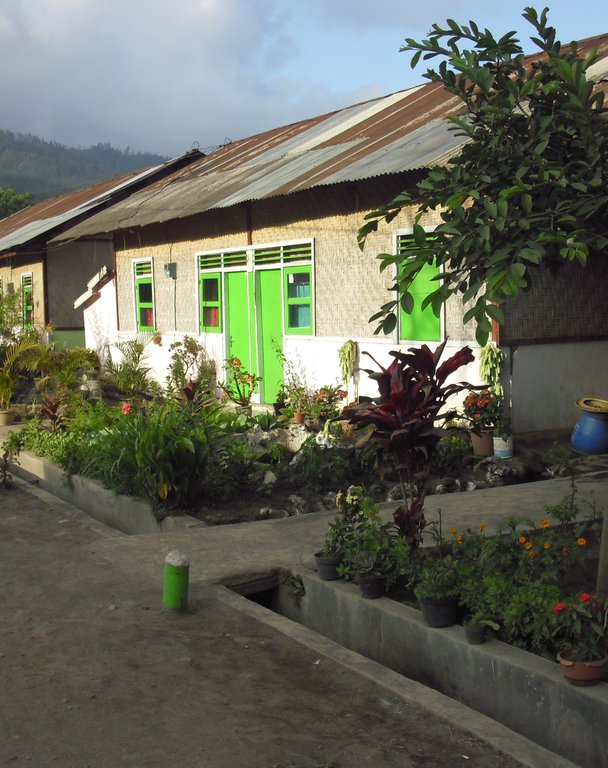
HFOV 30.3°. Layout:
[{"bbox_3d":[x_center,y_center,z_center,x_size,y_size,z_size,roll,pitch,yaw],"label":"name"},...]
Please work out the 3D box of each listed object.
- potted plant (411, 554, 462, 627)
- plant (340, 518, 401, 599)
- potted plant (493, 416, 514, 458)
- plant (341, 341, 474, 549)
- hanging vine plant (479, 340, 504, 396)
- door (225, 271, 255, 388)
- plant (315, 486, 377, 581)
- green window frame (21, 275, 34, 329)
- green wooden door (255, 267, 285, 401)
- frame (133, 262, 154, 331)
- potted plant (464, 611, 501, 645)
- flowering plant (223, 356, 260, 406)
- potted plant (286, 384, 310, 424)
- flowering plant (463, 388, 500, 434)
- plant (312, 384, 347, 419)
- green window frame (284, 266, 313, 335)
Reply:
[{"bbox_3d":[0.645,1.001,5.472,0.253,0.315,0.240,-1,4,7],"label":"potted plant"},{"bbox_3d":[0.355,0.929,6.013,0.323,0.391,0.290,-1,4,3],"label":"plant"},{"bbox_3d":[1.861,0.499,10.484,0.205,0.390,0.205,-2,4,0],"label":"potted plant"},{"bbox_3d":[0.657,0.395,7.098,0.870,1.330,0.820,-2,4,0],"label":"plant"},{"bbox_3d":[1.968,-0.163,11.800,0.200,0.586,0.240,-4,5,-29],"label":"hanging vine plant"},{"bbox_3d":[-0.991,-0.743,17.430,0.080,1.974,0.920,-3,4,-29],"label":"door"},{"bbox_3d":[0.235,0.848,6.416,0.351,0.499,0.316,-1,4,1],"label":"plant"},{"bbox_3d":[-6.927,-2.064,28.176,0.090,1.372,1.040,-4,5,-29],"label":"green window frame"},{"bbox_3d":[-0.462,-0.688,16.464,0.080,1.964,0.880,-3,4,-29],"label":"green wooden door"},{"bbox_3d":[-3.019,-1.638,21.214,0.090,1.333,1.030,-4,5,-29],"label":"frame"},{"bbox_3d":[0.841,1.157,5.325,0.170,0.137,0.140,-1,4,9],"label":"potted plant"},{"bbox_3d":[-0.896,0.022,16.000,0.577,0.826,0.520,-1,4,-3],"label":"flowering plant"},{"bbox_3d":[-0.081,0.254,13.947,0.323,0.494,0.323,-2,4,0],"label":"potted plant"},{"bbox_3d":[1.847,0.281,11.700,0.380,0.467,0.350,-1,4,9],"label":"flowering plant"},{"bbox_3d":[0.342,0.226,14.500,0.450,0.437,0.400,-1,4,1],"label":"plant"},{"bbox_3d":[-0.079,-1.179,15.992,0.080,0.964,0.836,-4,5,-29],"label":"green window frame"}]

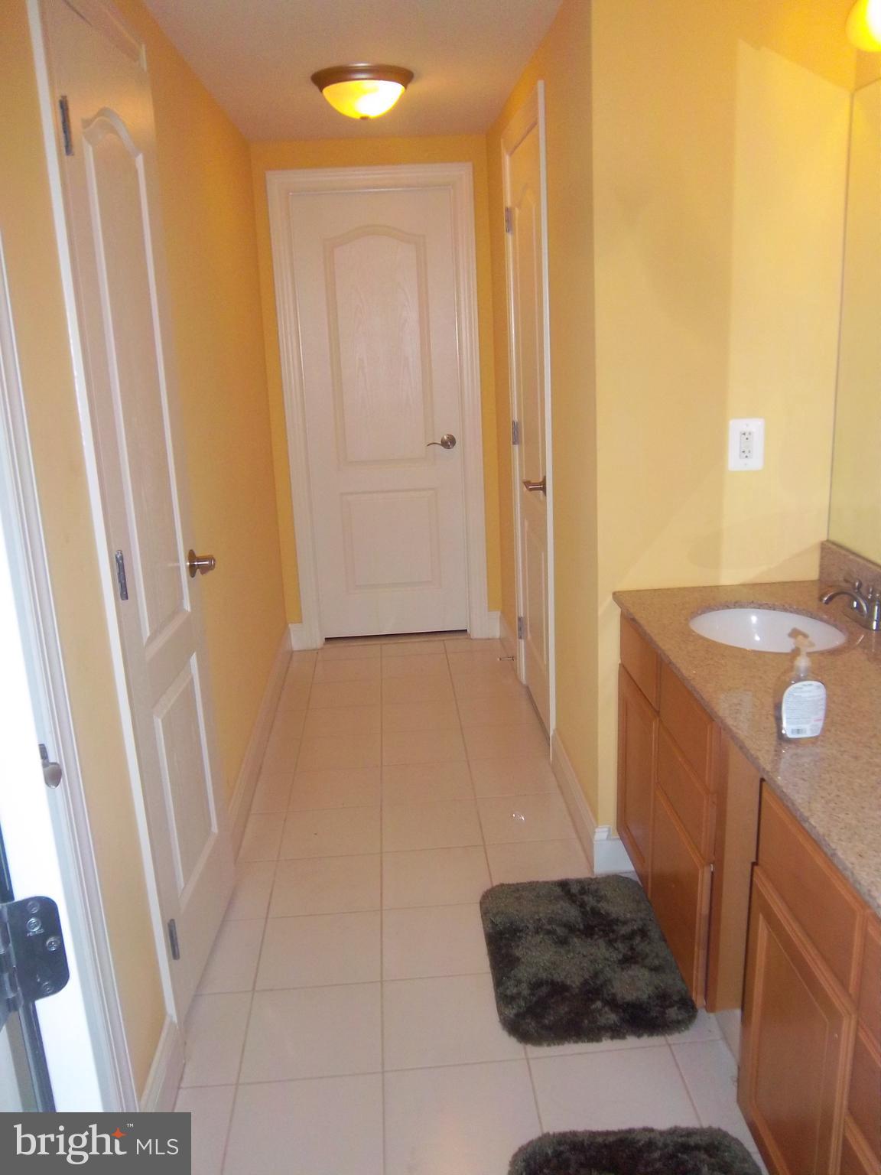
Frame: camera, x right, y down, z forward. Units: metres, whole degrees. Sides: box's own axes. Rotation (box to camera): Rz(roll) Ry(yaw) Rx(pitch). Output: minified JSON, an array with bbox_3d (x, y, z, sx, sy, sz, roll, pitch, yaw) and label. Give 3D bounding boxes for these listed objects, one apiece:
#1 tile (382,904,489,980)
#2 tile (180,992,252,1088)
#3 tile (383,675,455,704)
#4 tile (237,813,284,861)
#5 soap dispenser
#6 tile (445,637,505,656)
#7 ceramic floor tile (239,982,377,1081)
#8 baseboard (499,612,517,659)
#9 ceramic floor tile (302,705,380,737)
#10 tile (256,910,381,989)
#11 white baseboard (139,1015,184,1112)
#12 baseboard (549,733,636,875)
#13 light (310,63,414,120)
[{"bbox_3d":[0.006,0.893,2.404,0.302,0.010,0.290,-3,16,-3],"label":"tile"},{"bbox_3d":[-0.496,1.005,2.117,0.122,0.010,0.284,-3,16,-3],"label":"tile"},{"bbox_3d":[-0.098,0.439,4.059,0.301,0.010,0.281,-3,16,-3],"label":"tile"},{"bbox_3d":[-0.548,0.776,2.944,0.122,0.010,0.284,-3,16,-3],"label":"tile"},{"bbox_3d":[0.605,0.163,1.593,0.080,0.184,0.056,-3,16,-3],"label":"soap dispenser"},{"bbox_3d":[0.166,0.285,4.589,0.282,0.010,0.186,-3,16,-3],"label":"tile"},{"bbox_3d":[-0.285,1.005,2.155,0.306,0.010,0.286,-3,16,-3],"label":"ceramic floor tile"},{"bbox_3d":[0.315,0.247,4.386,0.015,0.132,0.480,-3,16,-3],"label":"baseboard"},{"bbox_3d":[-0.389,0.539,3.810,0.306,0.010,0.286,-3,16,-3],"label":"ceramic floor tile"},{"bbox_3d":[-0.298,0.915,2.398,0.301,0.010,0.281,-3,16,-3],"label":"tile"},{"bbox_3d":[-0.554,0.990,1.897,0.020,0.140,0.285,-3,16,-3],"label":"white baseboard"},{"bbox_3d":[0.464,0.643,2.959,0.122,0.142,0.650,-3,16,-3],"label":"baseboard"},{"bbox_3d":[-0.245,-1.562,3.035,0.324,0.124,0.324,-3,16,-3],"label":"light"}]

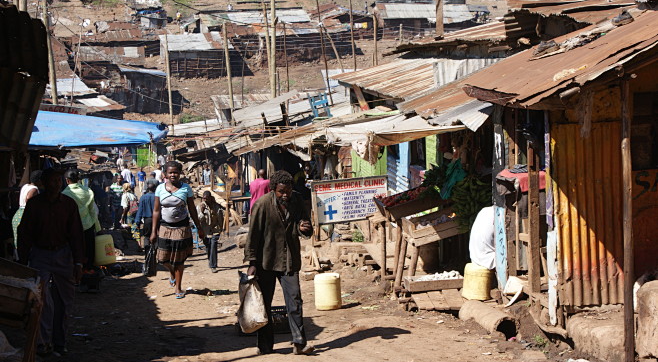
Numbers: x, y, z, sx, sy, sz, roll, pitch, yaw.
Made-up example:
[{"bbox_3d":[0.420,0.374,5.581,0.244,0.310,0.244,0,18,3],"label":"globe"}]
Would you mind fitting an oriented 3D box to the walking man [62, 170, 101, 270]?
[{"bbox_3d":[-3.514,0.660,21.300,0.520,1.650,0.420,-1,1,-20],"label":"walking man"}]

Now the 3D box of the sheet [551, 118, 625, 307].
[{"bbox_3d":[2.188,0.275,12.700,0.600,1.560,0.050,-3,3,0],"label":"sheet"}]

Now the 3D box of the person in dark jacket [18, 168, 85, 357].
[{"bbox_3d":[-2.608,0.766,14.100,0.620,1.750,0.380,-2,3,-11],"label":"person in dark jacket"}]

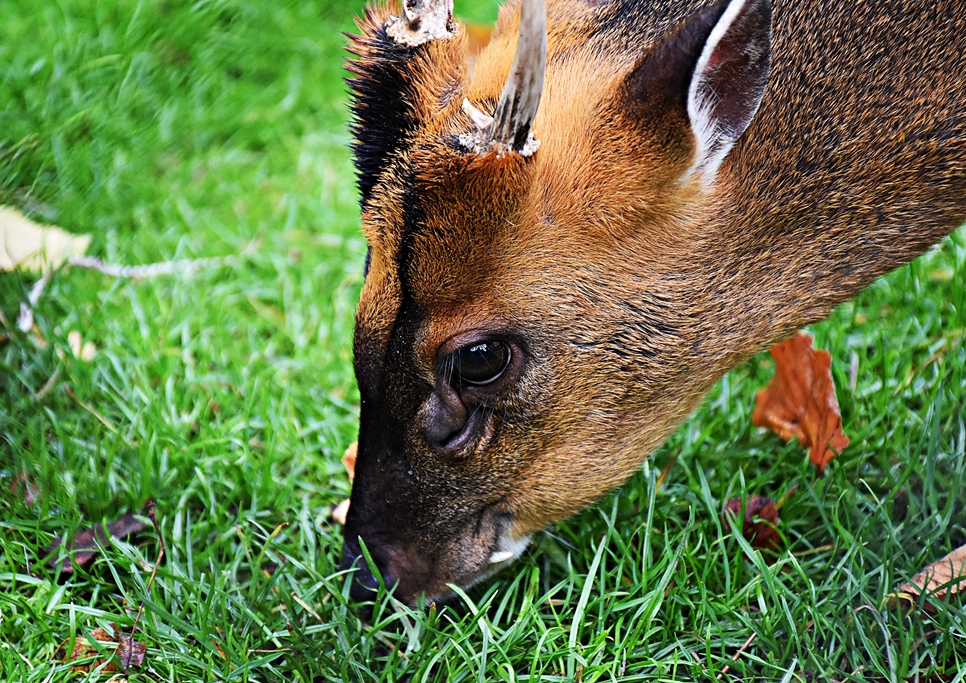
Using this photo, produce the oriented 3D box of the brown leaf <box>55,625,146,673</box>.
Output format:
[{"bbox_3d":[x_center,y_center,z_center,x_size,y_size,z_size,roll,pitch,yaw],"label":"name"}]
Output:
[{"bbox_3d":[-0.146,0.117,1.627,0.035,0.009,0.023,0,35,0],"label":"brown leaf"}]

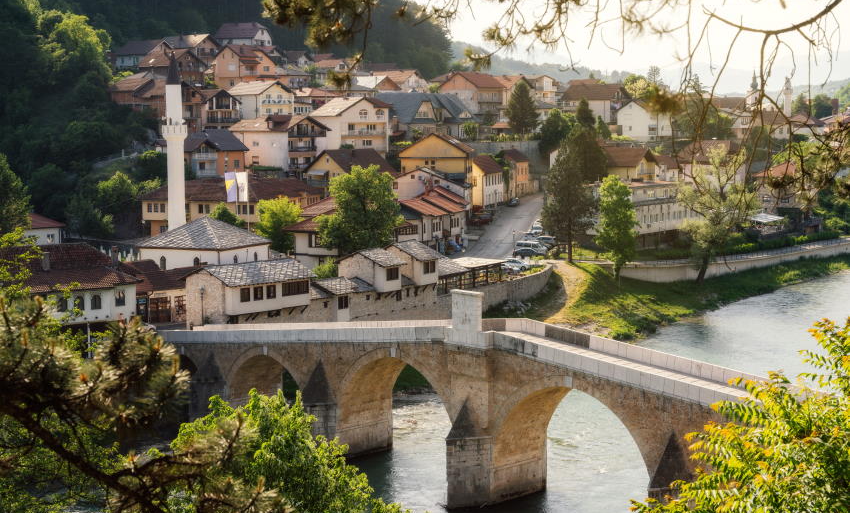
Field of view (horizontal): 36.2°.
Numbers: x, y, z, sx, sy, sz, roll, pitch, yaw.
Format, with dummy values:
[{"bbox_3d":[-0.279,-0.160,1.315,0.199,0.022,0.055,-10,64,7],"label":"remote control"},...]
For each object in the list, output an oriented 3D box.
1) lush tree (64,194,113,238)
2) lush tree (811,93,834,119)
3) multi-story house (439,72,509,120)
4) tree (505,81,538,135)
[{"bbox_3d":[-48.710,-5.860,188.000,6.400,6.500,6.000,0,7,0],"label":"lush tree"},{"bbox_3d":[111.717,-41.595,365.000,6.600,8.800,6.600,0,5,0],"label":"lush tree"},{"bbox_3d":[10.130,-34.540,283.000,10.500,11.200,10.500,6,9,40],"label":"multi-story house"},{"bbox_3d":[19.170,-29.400,258.000,6.600,10.800,6.400,0,7,0],"label":"tree"}]

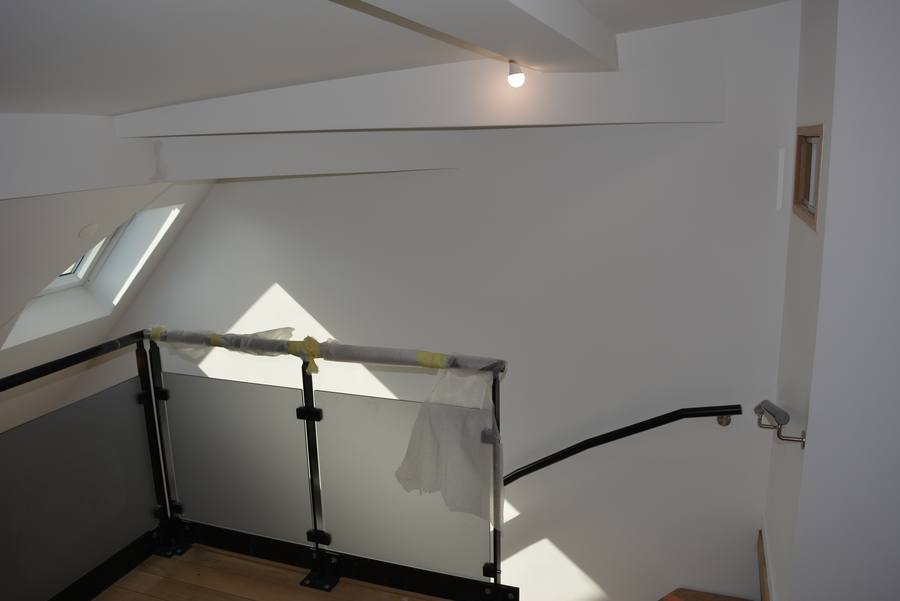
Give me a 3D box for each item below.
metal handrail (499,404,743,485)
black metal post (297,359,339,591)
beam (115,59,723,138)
[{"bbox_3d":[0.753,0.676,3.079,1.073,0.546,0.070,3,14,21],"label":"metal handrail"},{"bbox_3d":[-0.538,0.703,2.702,0.120,0.945,0.120,3,14,21],"label":"black metal post"},{"bbox_3d":[-0.198,-0.868,2.921,2.603,0.250,0.240,0,13,7],"label":"beam"}]

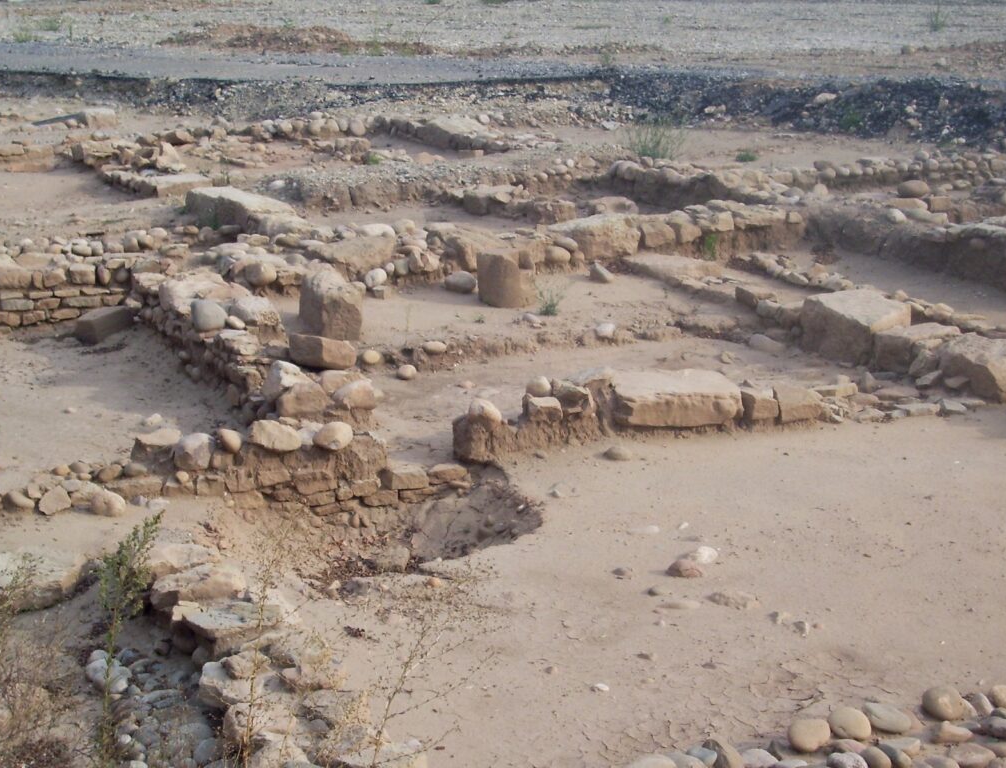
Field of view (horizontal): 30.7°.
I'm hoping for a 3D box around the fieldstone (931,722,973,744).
[{"bbox_3d":[1.796,1.375,7.312,0.170,0.085,0.125,0,15,0],"label":"fieldstone"}]

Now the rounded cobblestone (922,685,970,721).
[{"bbox_3d":[1.817,1.288,7.539,0.185,0.135,0.165,0,15,0],"label":"rounded cobblestone"}]

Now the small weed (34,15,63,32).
[{"bbox_3d":[-7.680,-6.094,31.000,0.450,0.270,0.400,0,16,0],"label":"small weed"}]

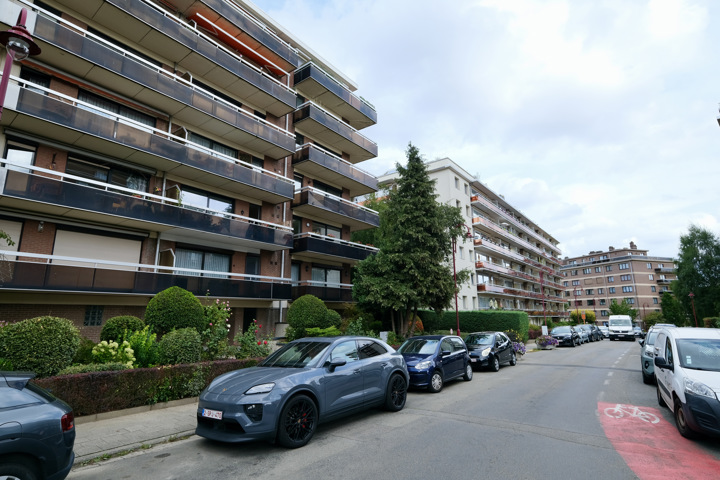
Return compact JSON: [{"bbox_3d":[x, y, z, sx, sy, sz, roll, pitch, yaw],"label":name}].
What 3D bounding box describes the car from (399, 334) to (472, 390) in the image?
[{"bbox_3d":[2.317,3.878,11.070,1.650,1.480,3.540,-10,-16,38],"label":"car"}]

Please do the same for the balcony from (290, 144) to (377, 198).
[{"bbox_3d":[-1.453,-4.612,23.409,1.500,1.100,6.850,-10,-16,38],"label":"balcony"}]

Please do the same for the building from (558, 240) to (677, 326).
[{"bbox_3d":[70.581,14.697,94.932,17.000,19.290,23.000,4,-13,-19],"label":"building"}]

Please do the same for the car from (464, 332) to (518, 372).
[{"bbox_3d":[5.551,4.815,14.955,1.620,1.470,3.500,-10,-16,38],"label":"car"}]

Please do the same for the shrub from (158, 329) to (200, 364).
[{"bbox_3d":[-4.950,3.095,9.366,1.100,1.300,1.100,-10,-16,38],"label":"shrub"}]

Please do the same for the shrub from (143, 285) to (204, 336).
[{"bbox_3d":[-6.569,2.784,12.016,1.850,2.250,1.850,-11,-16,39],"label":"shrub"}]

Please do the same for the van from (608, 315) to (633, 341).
[{"bbox_3d":[27.871,9.370,36.251,2.050,2.560,6.100,-10,-16,38],"label":"van"}]

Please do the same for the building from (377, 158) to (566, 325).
[{"bbox_3d":[23.659,6.040,61.241,14.000,19.800,55.000,-11,-16,39],"label":"building"}]

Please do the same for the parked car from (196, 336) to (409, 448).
[{"bbox_3d":[-0.786,2.822,7.134,1.950,1.620,4.780,-10,-17,37],"label":"parked car"}]

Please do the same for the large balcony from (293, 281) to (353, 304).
[{"bbox_3d":[-1.391,3.576,22.489,1.650,1.130,6.900,-11,-16,39],"label":"large balcony"}]

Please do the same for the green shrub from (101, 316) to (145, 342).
[{"bbox_3d":[-7.668,3.149,10.928,1.150,1.360,1.200,-11,-16,39],"label":"green shrub"}]

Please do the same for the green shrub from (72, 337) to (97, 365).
[{"bbox_3d":[-7.166,3.083,8.779,0.900,1.100,0.900,-10,-16,38],"label":"green shrub"}]

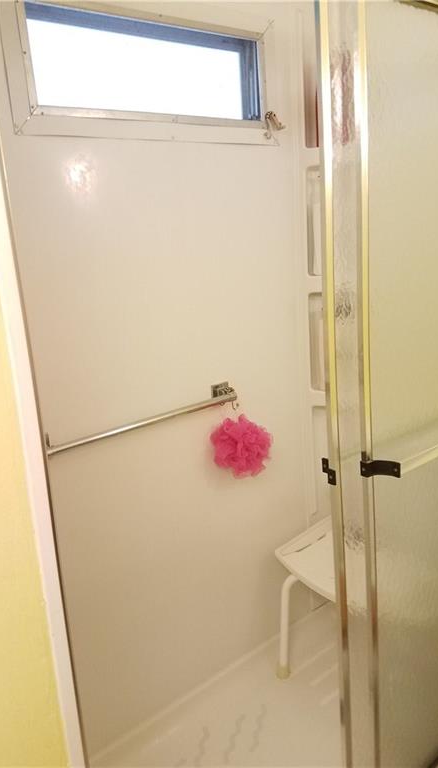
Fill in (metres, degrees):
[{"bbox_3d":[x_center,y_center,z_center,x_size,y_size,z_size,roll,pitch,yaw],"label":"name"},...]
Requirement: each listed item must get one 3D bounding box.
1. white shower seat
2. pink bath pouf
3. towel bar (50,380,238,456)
[{"bbox_3d":[0.448,0.766,1.792,0.340,0.479,0.510,-16,18,-40],"label":"white shower seat"},{"bbox_3d":[0.067,0.194,1.788,0.180,0.185,0.160,-15,17,-36],"label":"pink bath pouf"},{"bbox_3d":[-0.200,0.098,1.613,0.660,0.067,0.082,-15,17,-36],"label":"towel bar"}]

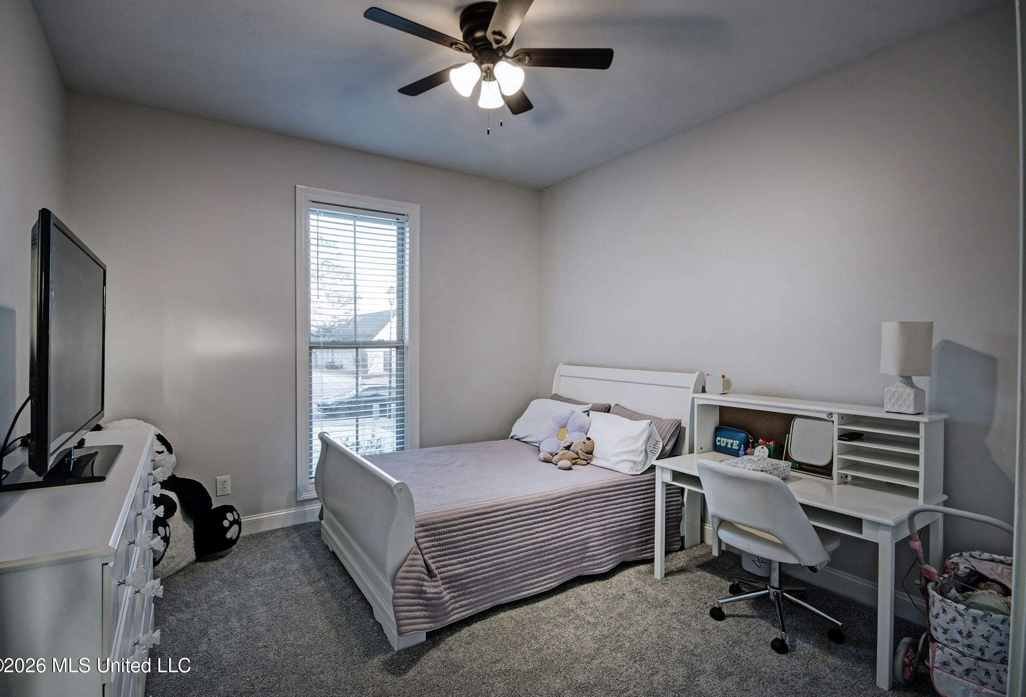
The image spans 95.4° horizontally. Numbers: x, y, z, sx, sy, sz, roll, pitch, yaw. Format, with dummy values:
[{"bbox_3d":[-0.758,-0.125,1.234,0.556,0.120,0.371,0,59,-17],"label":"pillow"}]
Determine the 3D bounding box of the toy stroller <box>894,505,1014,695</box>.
[{"bbox_3d":[1.926,1.044,1.927,0.600,0.780,0.410,-1,1,-35],"label":"toy stroller"}]

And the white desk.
[{"bbox_3d":[1.471,1.059,2.555,0.605,0.727,1.220,-1,1,-35],"label":"white desk"}]

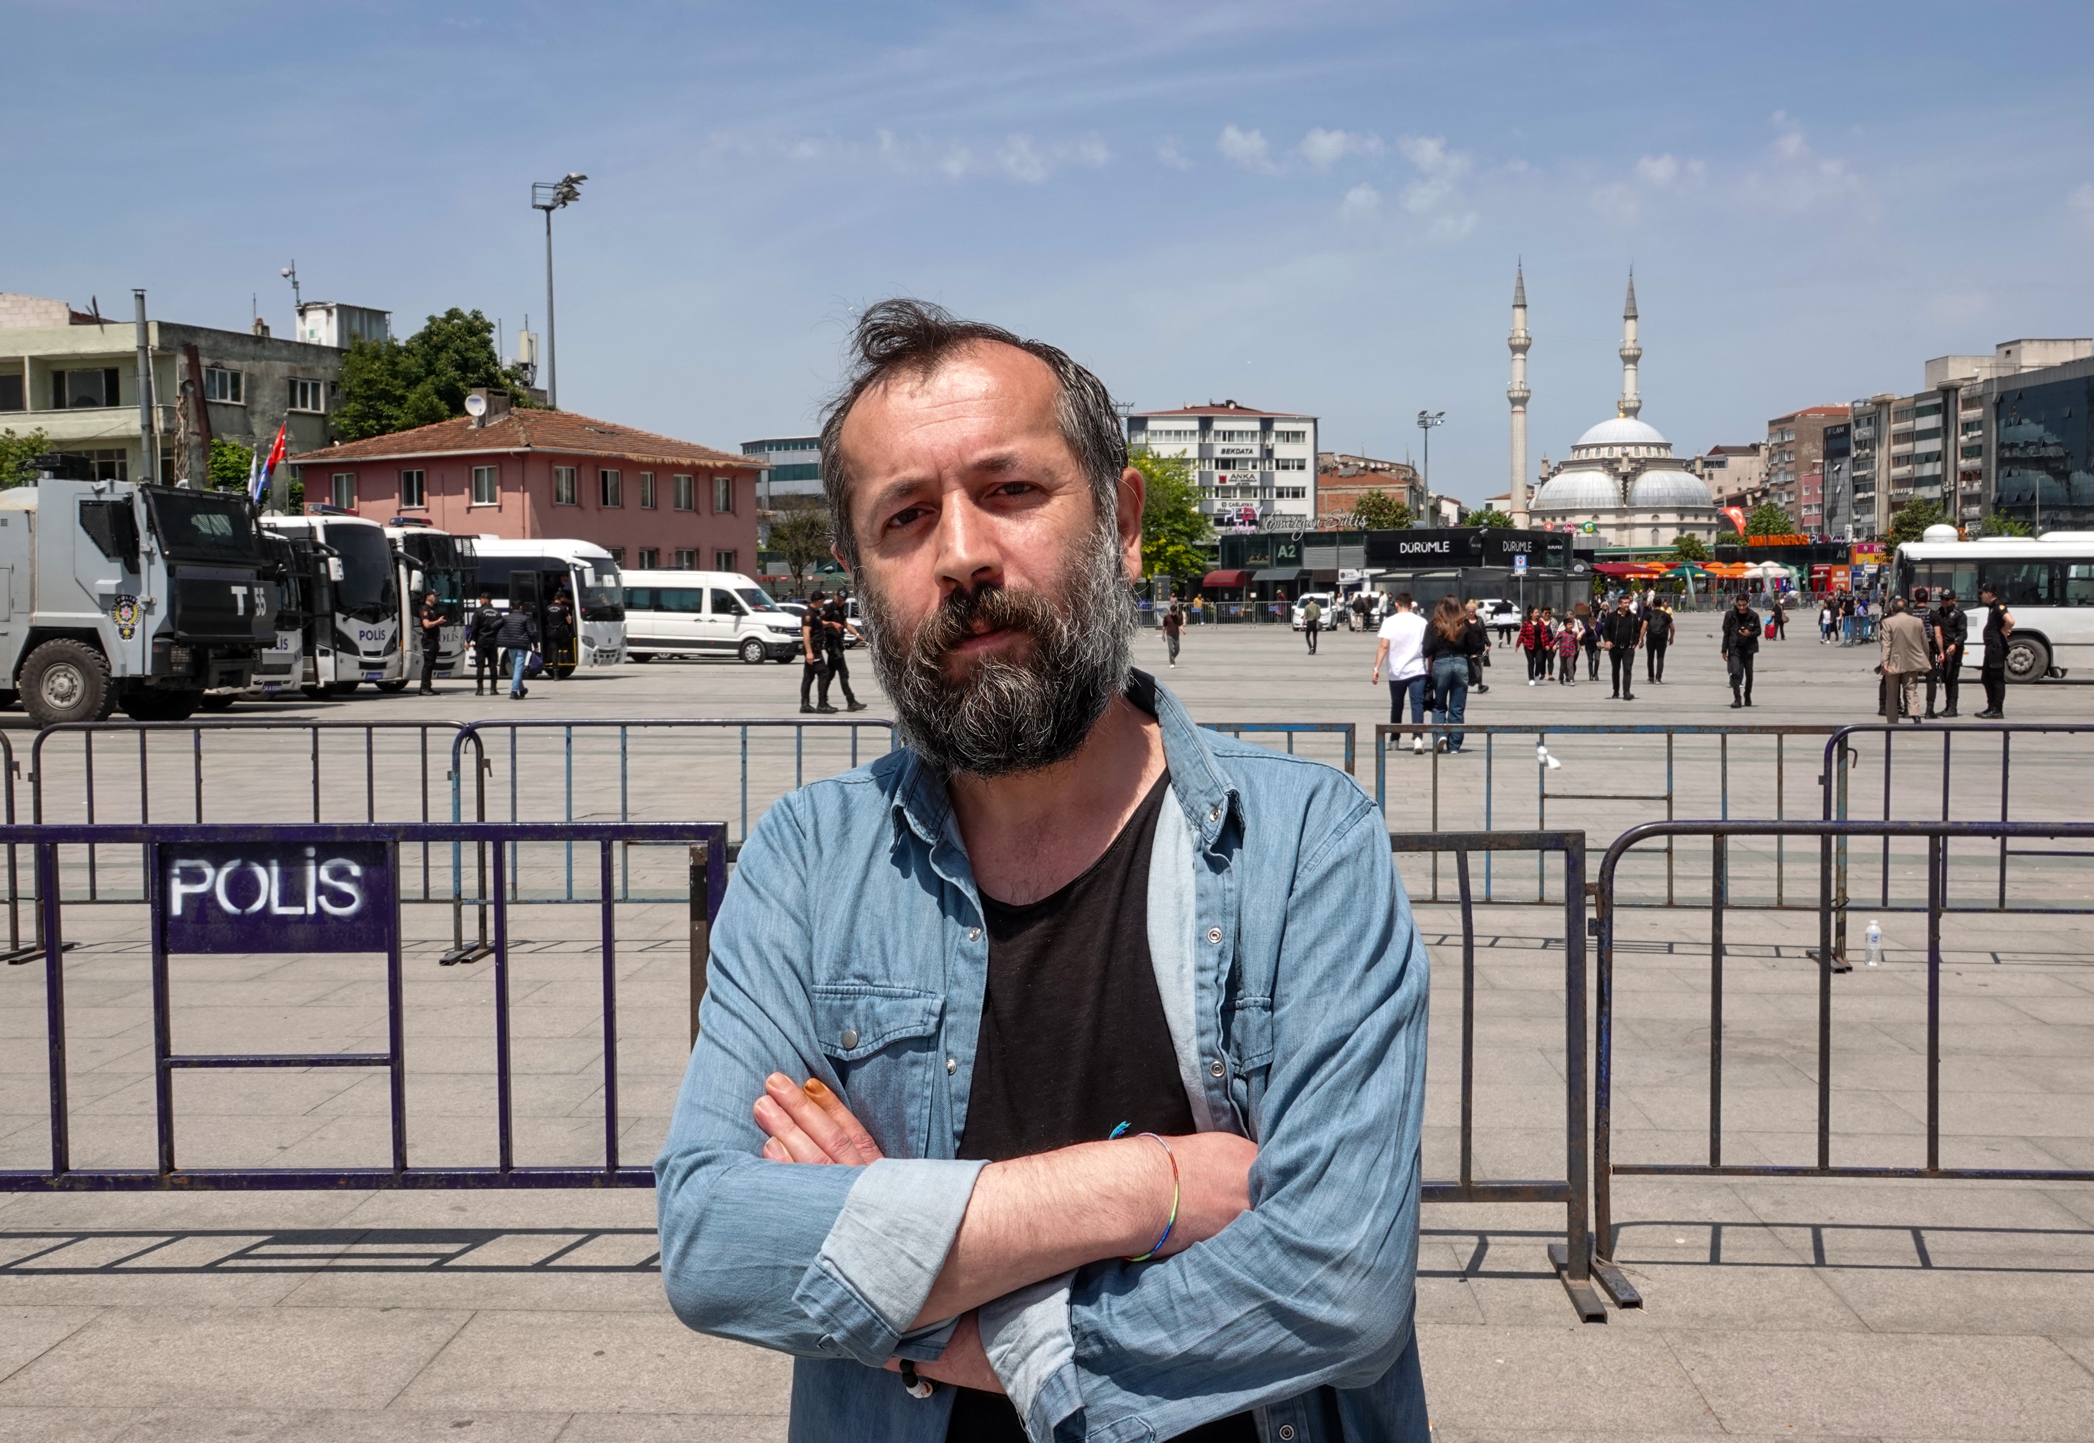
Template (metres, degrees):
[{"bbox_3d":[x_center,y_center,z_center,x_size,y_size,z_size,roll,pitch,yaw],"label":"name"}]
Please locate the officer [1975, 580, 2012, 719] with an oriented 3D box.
[{"bbox_3d":[12.671,-0.952,28.200,0.420,1.810,0.520,0,3,12],"label":"officer"}]

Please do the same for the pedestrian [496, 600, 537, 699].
[{"bbox_3d":[-8.981,-1.215,35.589,0.650,1.690,0.500,0,3,-9],"label":"pedestrian"}]

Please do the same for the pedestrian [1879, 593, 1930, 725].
[{"bbox_3d":[11.135,-0.757,27.300,0.560,1.690,0.420,1,4,18],"label":"pedestrian"}]

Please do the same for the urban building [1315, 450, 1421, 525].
[{"bbox_3d":[38.065,-21.939,244.147,13.000,18.300,14.000,1,3,20],"label":"urban building"}]

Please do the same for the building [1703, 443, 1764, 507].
[{"bbox_3d":[120.947,-38.290,370.572,12.500,21.000,13.000,1,3,17],"label":"building"}]

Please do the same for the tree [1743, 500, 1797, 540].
[{"bbox_3d":[69.626,-15.951,202.420,5.300,10.300,5.300,0,3,0],"label":"tree"}]

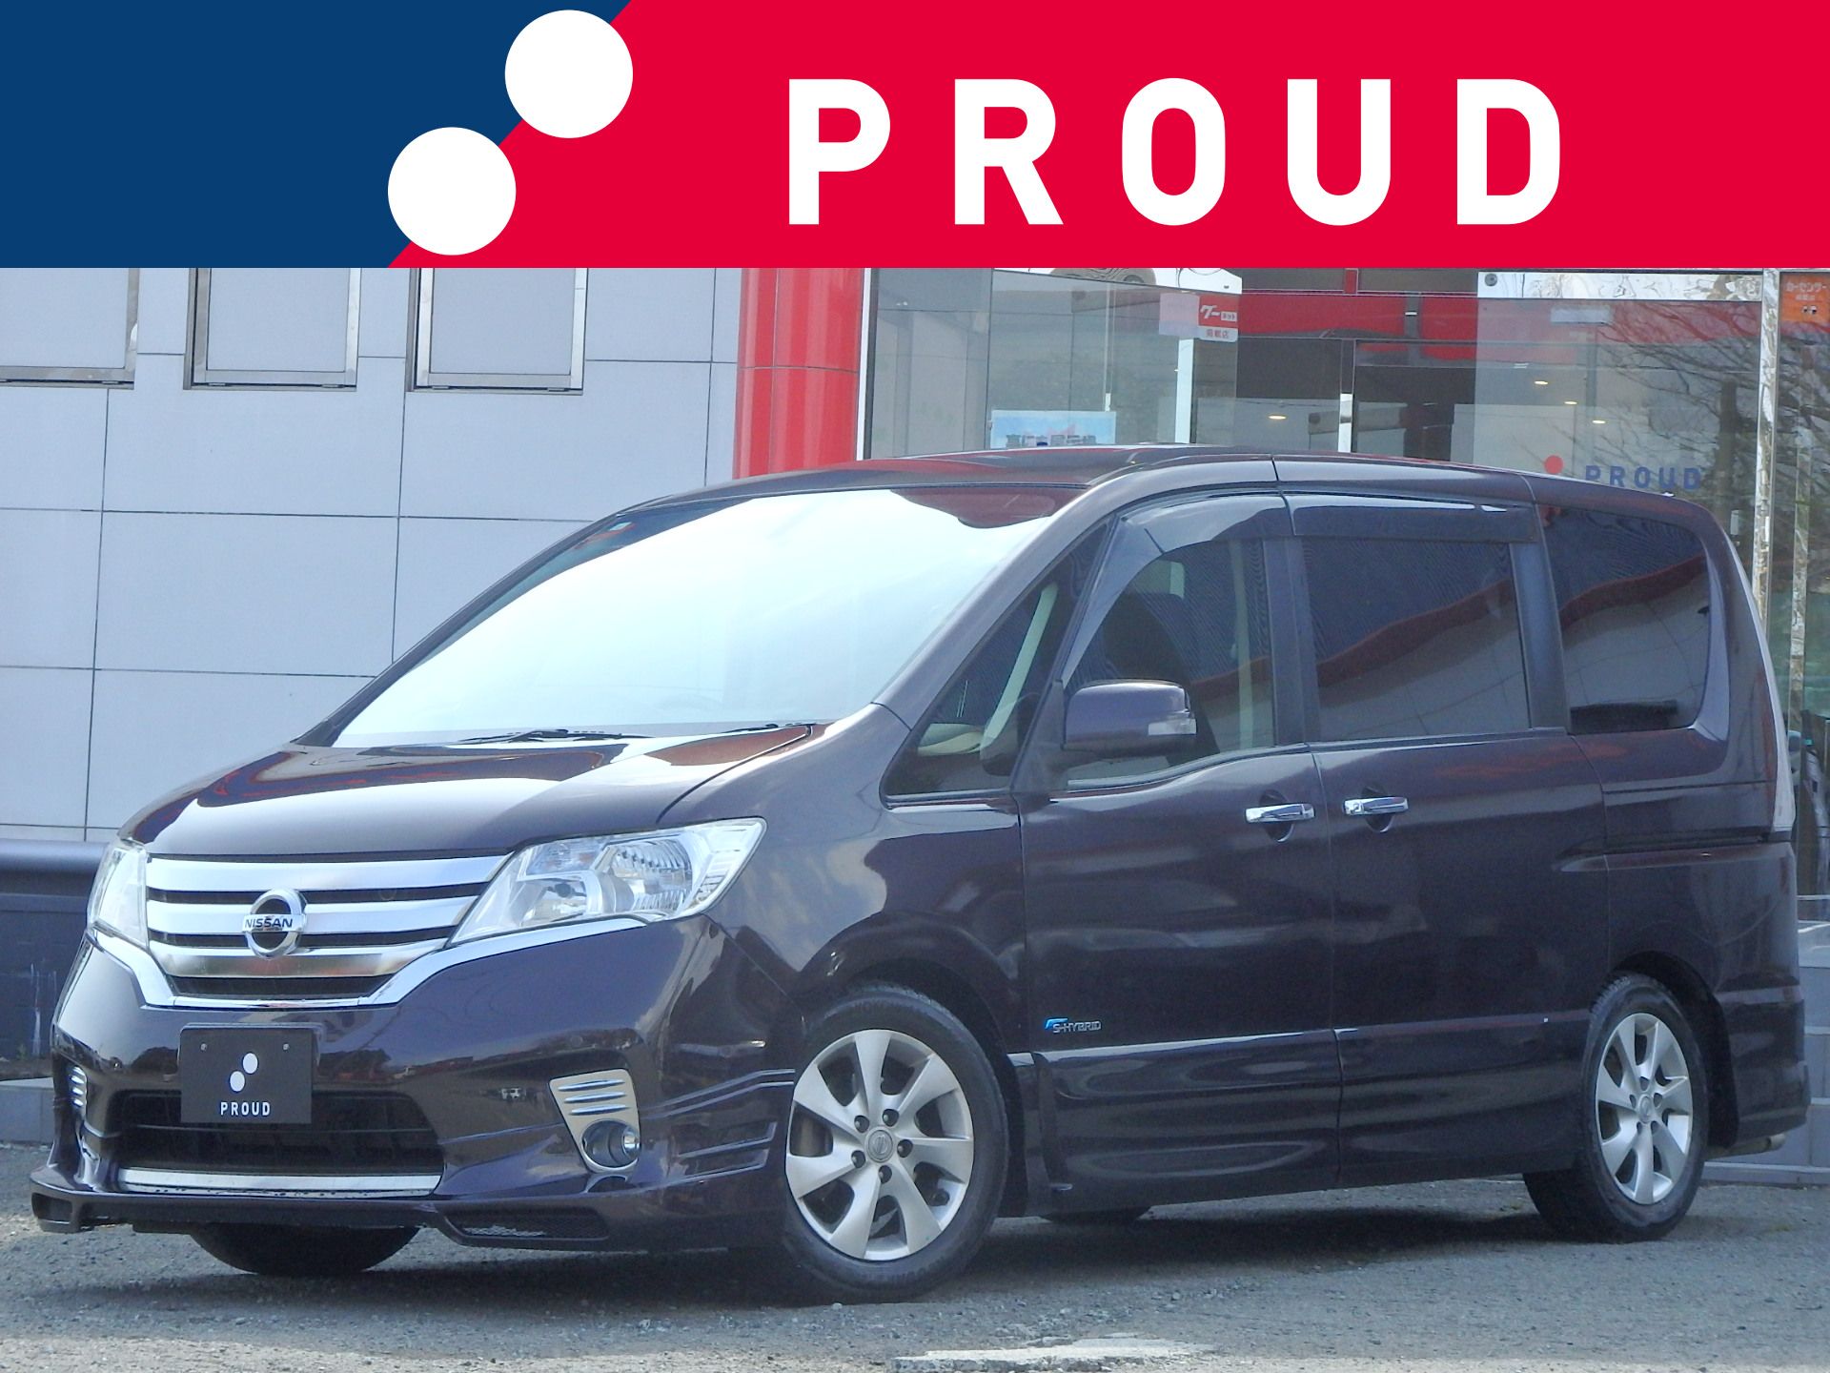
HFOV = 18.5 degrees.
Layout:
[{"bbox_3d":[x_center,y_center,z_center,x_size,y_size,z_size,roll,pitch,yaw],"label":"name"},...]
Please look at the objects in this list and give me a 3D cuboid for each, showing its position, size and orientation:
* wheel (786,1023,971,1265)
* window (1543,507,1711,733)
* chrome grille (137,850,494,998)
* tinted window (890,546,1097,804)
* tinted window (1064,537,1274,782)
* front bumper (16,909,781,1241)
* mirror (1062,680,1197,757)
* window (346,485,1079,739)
[{"bbox_3d":[-0.111,0.882,10.808,0.443,0.443,0.180,2,-3,-36],"label":"wheel"},{"bbox_3d":[1.700,-0.144,13.183,0.045,0.530,0.770,-12,-9,34],"label":"window"},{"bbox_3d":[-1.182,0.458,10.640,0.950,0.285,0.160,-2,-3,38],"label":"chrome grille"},{"bbox_3d":[0.189,-0.065,11.101,0.060,0.600,0.860,-18,-13,42],"label":"tinted window"},{"bbox_3d":[0.514,-0.064,11.630,0.040,0.560,0.780,-12,-9,37],"label":"tinted window"},{"bbox_3d":[-1.083,0.745,10.692,1.720,0.620,0.620,-2,-4,38],"label":"front bumper"},{"bbox_3d":[0.422,0.063,11.060,0.240,0.155,0.160,-2,-4,38],"label":"mirror"},{"bbox_3d":[-0.454,-0.160,11.558,1.420,0.130,1.040,-2,27,38],"label":"window"}]

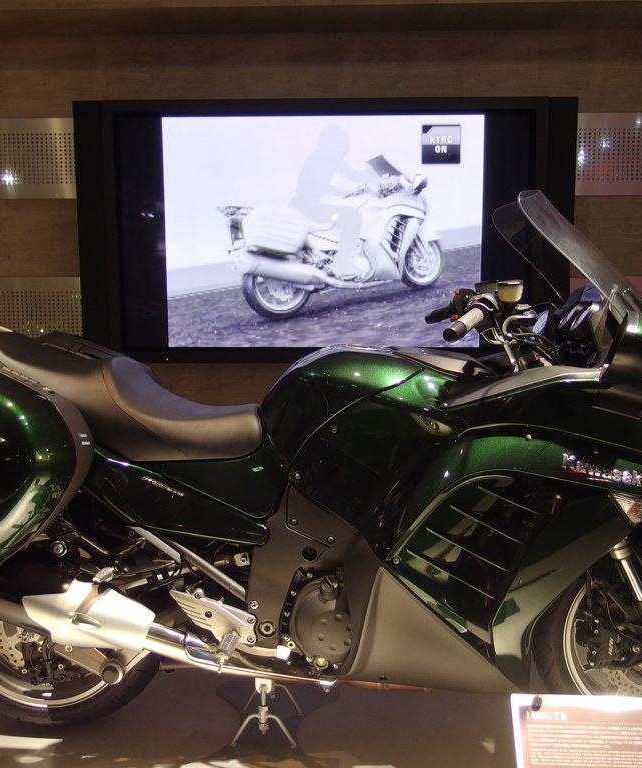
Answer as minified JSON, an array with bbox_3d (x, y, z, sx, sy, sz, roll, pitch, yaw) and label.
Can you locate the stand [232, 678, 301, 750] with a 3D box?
[{"bbox_3d":[-0.142,0.839,2.169,0.175,0.140,0.175,0,7,5],"label":"stand"}]

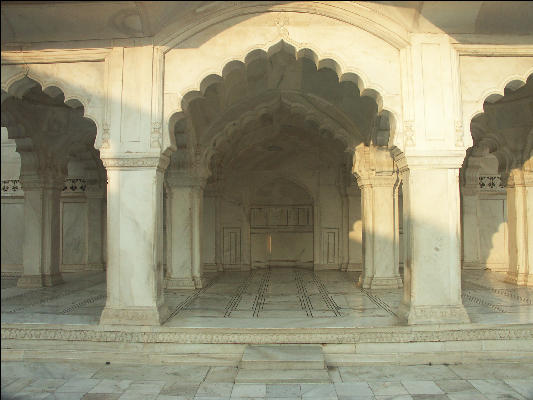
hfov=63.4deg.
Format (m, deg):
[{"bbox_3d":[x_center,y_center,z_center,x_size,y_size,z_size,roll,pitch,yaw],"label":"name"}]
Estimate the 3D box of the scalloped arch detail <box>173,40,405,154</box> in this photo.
[{"bbox_3d":[0.200,-1.206,5.321,2.788,1.400,0.360,0,-3,1],"label":"scalloped arch detail"}]

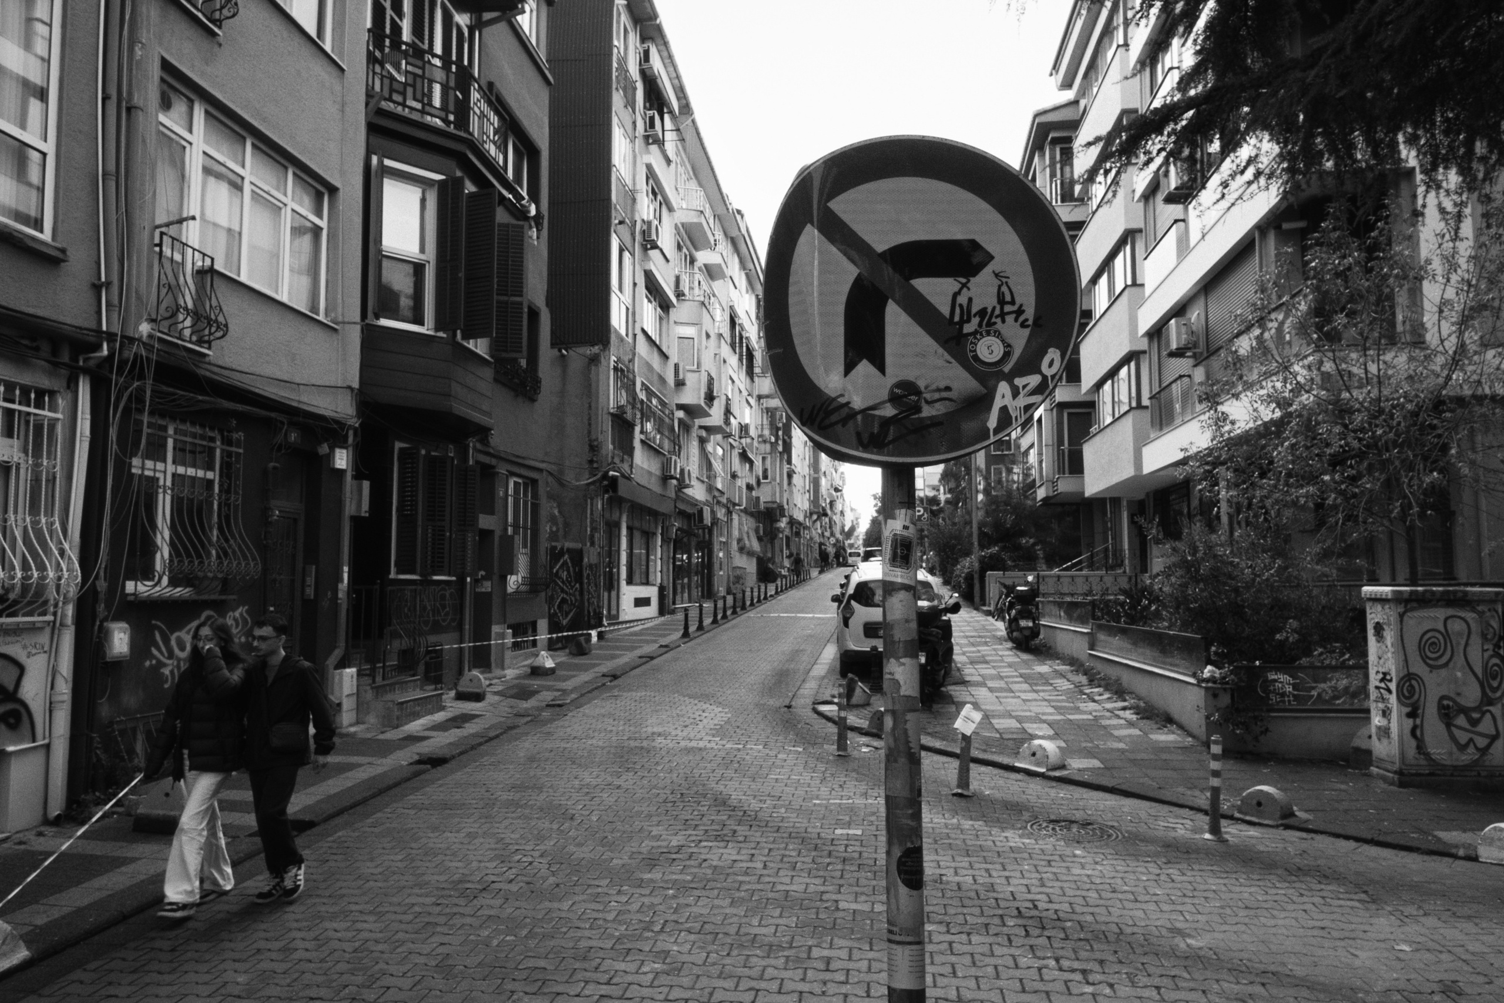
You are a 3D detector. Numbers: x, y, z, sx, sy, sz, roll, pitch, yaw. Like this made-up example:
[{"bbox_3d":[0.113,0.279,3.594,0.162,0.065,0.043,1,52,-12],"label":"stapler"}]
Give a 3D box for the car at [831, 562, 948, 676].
[{"bbox_3d":[2.380,2.080,17.500,1.780,1.730,4.000,0,-3,5],"label":"car"}]

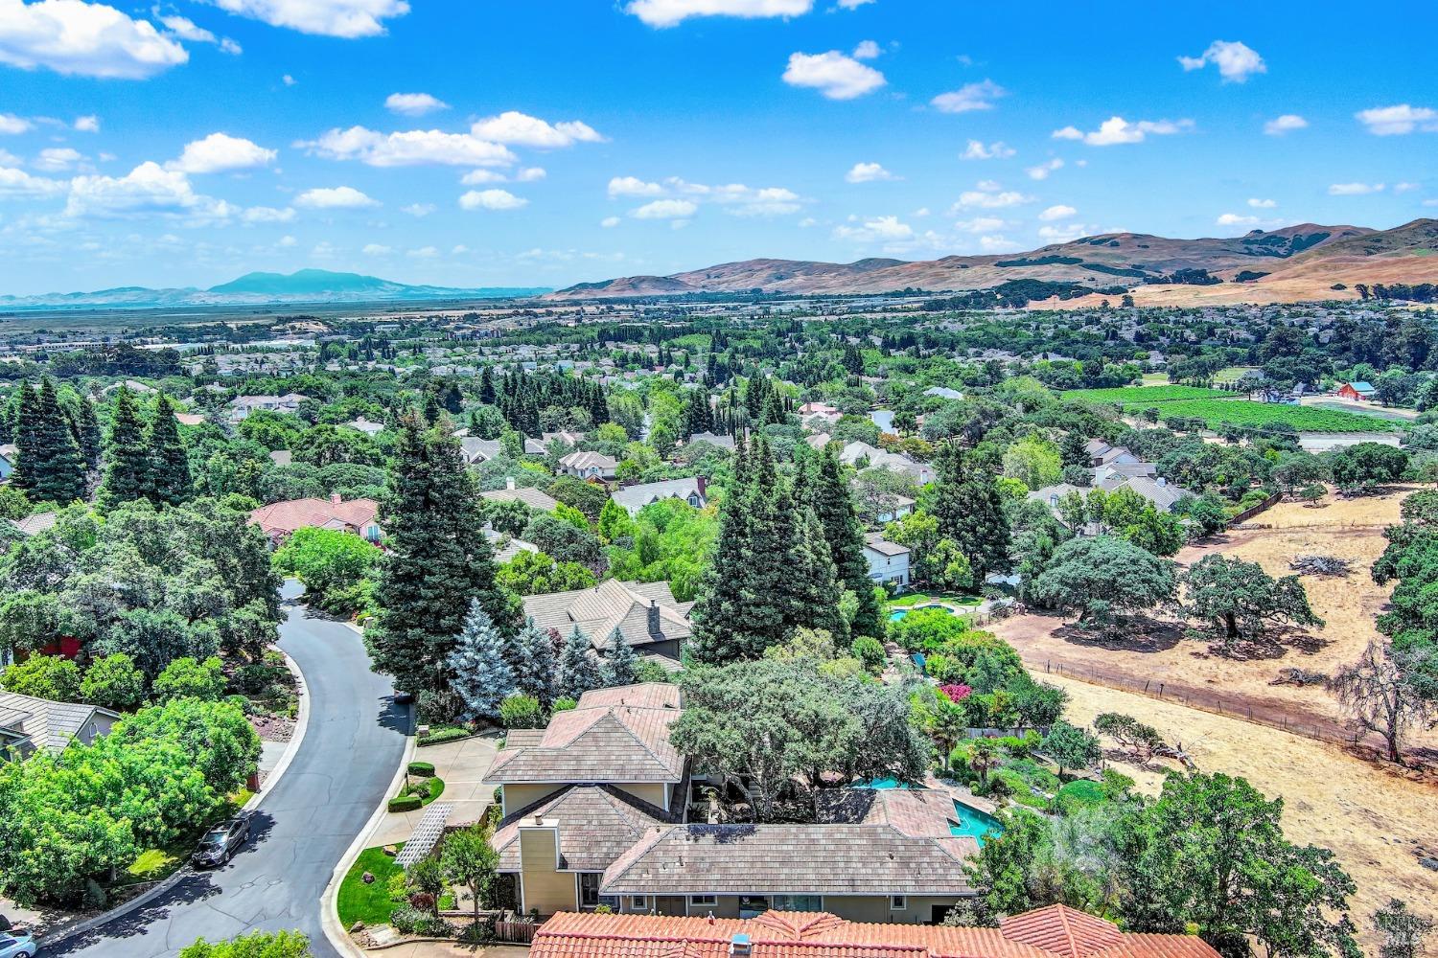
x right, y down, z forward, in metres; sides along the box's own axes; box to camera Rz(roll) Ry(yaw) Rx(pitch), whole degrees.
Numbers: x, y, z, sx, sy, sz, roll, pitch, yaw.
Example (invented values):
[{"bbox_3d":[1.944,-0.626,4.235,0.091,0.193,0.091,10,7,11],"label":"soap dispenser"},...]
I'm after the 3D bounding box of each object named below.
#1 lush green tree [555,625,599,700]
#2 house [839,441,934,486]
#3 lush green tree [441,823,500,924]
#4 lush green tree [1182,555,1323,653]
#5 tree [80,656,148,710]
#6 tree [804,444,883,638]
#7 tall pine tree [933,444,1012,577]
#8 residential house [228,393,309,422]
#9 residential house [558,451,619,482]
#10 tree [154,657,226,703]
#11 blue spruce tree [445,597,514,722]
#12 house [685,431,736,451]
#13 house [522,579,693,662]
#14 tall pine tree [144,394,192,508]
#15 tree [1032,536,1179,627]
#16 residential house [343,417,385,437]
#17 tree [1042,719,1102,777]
[{"bbox_3d":[-12.210,16.520,99.540,3.900,8.200,3.900,-2,10,0],"label":"lush green tree"},{"bbox_3d":[39.580,-3.270,269.330,22.000,7.500,16.000,5,11,32],"label":"house"},{"bbox_3d":[-13.262,20.999,61.868,3.180,5.590,3.180,-2,9,-13],"label":"lush green tree"},{"bbox_3d":[54.890,12.340,119.140,14.440,9.400,13.000,4,10,25],"label":"lush green tree"},{"bbox_3d":[-53.450,18.020,102.140,5.900,5.300,5.900,-2,10,0],"label":"tree"},{"bbox_3d":[13.147,6.549,123.788,8.280,19.990,8.280,1,9,6],"label":"tree"},{"bbox_3d":[32.339,4.619,148.185,10.200,18.580,9.690,2,9,12],"label":"tall pine tree"},{"bbox_3d":[-163.430,-26.290,420.730,27.000,9.000,14.000,1,10,15],"label":"residential house"},{"bbox_3d":[-28.938,-3.118,254.639,12.300,7.300,10.500,-4,10,-24],"label":"residential house"},{"bbox_3d":[-44.604,17.221,97.741,6.260,4.640,5.940,-4,10,-25],"label":"tree"},{"bbox_3d":[-18.978,14.494,92.514,5.560,10.060,5.560,-2,9,-12],"label":"blue spruce tree"},{"bbox_3d":[-2.360,-9.790,324.830,15.500,6.800,12.000,3,10,25],"label":"house"},{"bbox_3d":[-10.500,15.210,117.400,17.000,9.000,20.000,-5,10,-19],"label":"house"},{"bbox_3d":[-99.402,-4.580,209.149,8.720,21.700,8.720,-4,10,-25],"label":"tall pine tree"},{"bbox_3d":[44.690,11.340,134.910,16.400,9.800,16.400,-2,10,0],"label":"tree"},{"bbox_3d":[-108.400,-14.350,351.990,16.000,6.700,12.000,3,10,25],"label":"residential house"},{"bbox_3d":[24.533,18.787,80.812,4.150,4.040,4.150,3,9,17],"label":"tree"}]

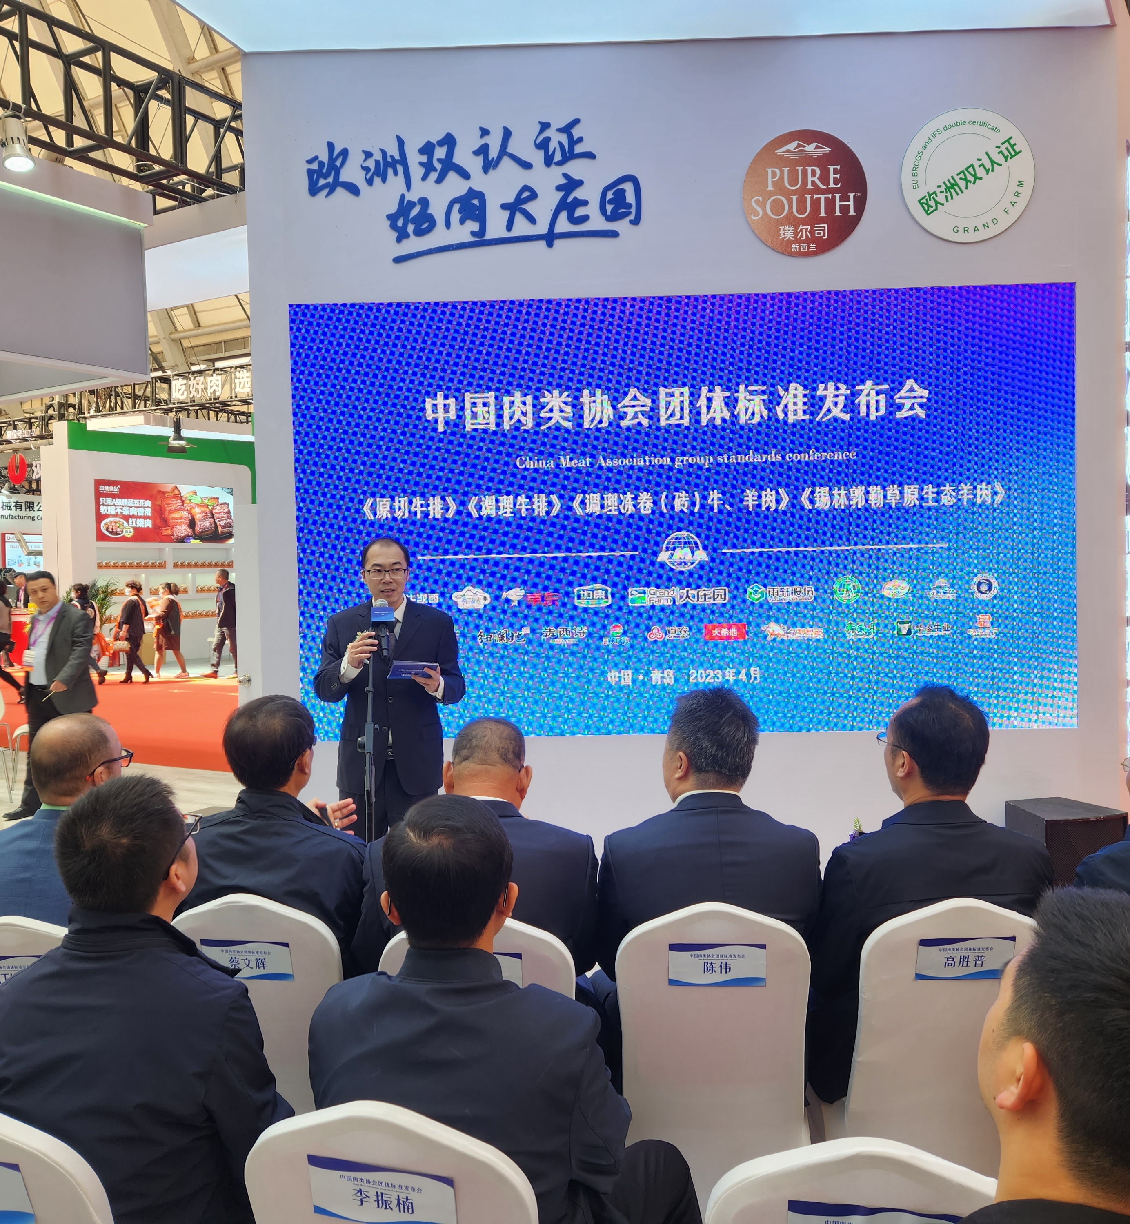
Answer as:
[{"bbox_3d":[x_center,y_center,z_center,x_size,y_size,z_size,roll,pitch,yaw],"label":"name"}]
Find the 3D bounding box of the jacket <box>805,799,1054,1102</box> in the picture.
[{"bbox_3d":[0.815,0.752,2.487,0.540,0.660,0.420,-1,3,-6],"label":"jacket"}]

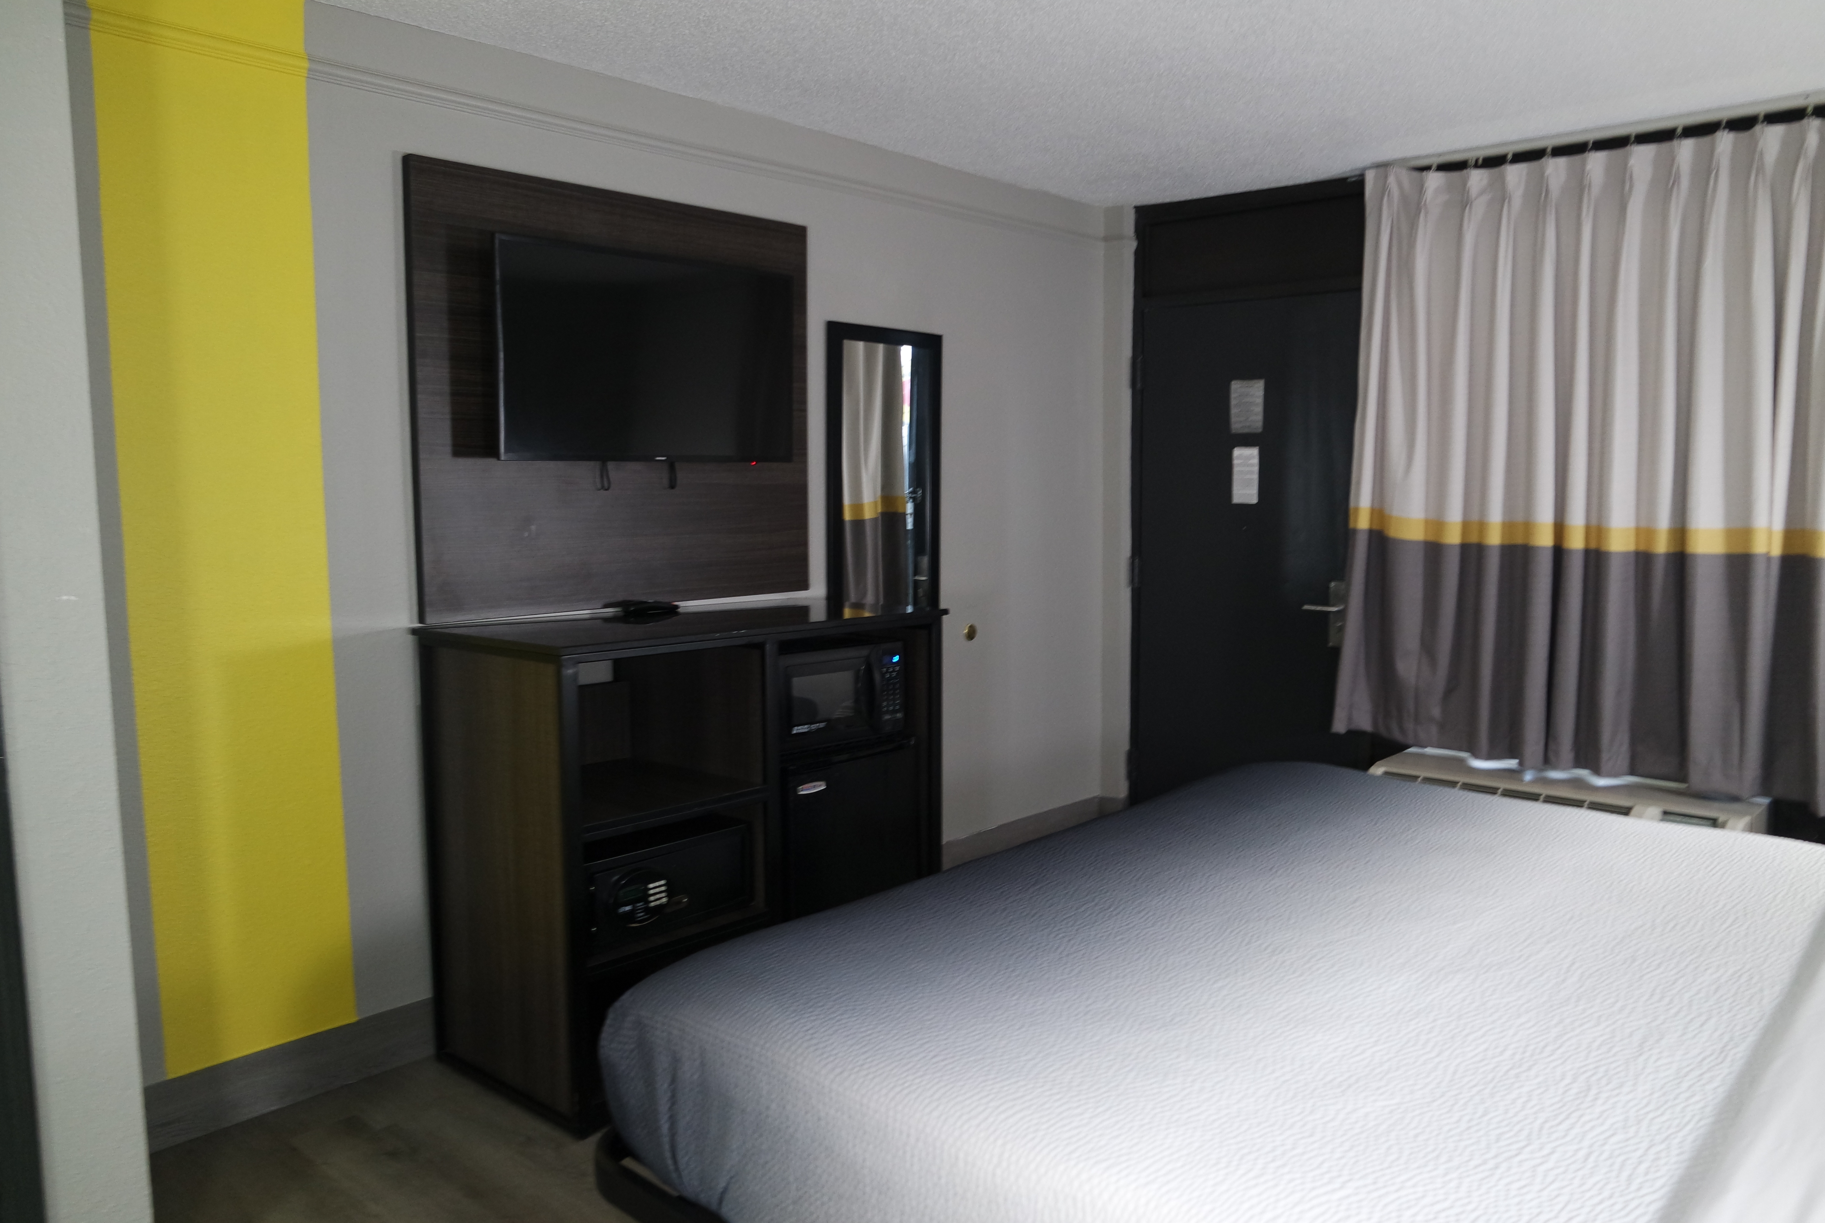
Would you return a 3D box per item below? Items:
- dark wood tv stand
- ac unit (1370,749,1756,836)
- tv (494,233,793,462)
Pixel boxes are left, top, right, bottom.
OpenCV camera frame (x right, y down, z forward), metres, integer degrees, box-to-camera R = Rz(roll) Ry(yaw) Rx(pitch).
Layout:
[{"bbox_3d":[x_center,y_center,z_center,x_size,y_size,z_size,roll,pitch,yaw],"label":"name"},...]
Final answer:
[{"bbox_3d":[-0.553,0.547,3.243,0.620,1.060,1.230,5,8,42],"label":"dark wood tv stand"},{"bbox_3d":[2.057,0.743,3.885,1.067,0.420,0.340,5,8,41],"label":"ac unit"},{"bbox_3d":[-0.683,-0.662,3.224,0.906,0.524,0.065,-6,9,-45],"label":"tv"}]

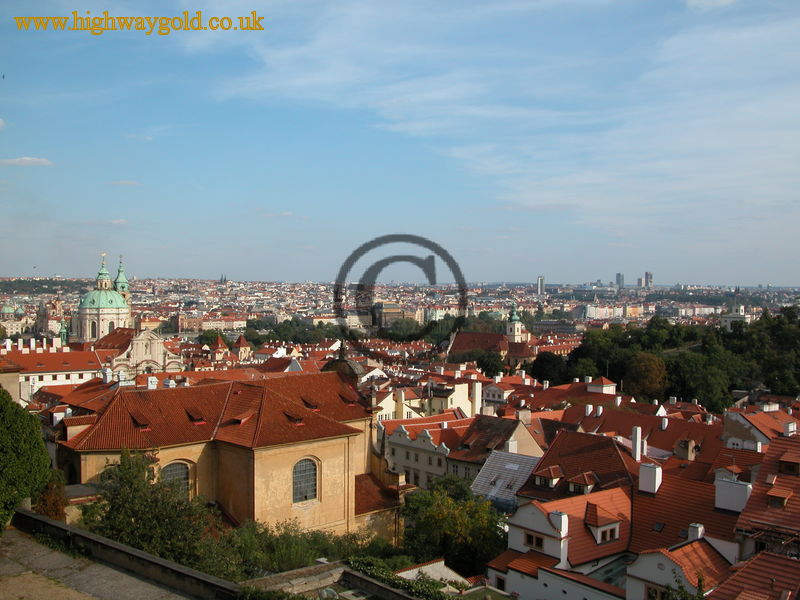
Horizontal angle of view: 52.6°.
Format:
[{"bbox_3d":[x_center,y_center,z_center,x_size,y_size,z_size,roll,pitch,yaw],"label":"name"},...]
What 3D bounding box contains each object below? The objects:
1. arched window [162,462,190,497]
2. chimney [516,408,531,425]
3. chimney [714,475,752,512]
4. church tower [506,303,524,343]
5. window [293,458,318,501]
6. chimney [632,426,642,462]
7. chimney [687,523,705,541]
[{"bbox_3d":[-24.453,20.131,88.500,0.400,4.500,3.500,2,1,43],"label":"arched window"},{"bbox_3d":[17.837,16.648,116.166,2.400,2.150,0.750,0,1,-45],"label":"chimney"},{"bbox_3d":[25.000,14.644,60.598,2.400,2.050,0.850,2,1,41],"label":"chimney"},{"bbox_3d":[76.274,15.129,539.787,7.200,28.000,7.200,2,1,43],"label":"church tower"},{"bbox_3d":[-10.748,20.563,92.000,0.400,4.900,3.500,2,1,43],"label":"window"},{"bbox_3d":[25.505,15.511,87.046,0.580,3.750,0.900,2,1,41],"label":"chimney"},{"bbox_3d":[20.417,15.883,55.640,0.720,1.000,0.950,2,1,41],"label":"chimney"}]

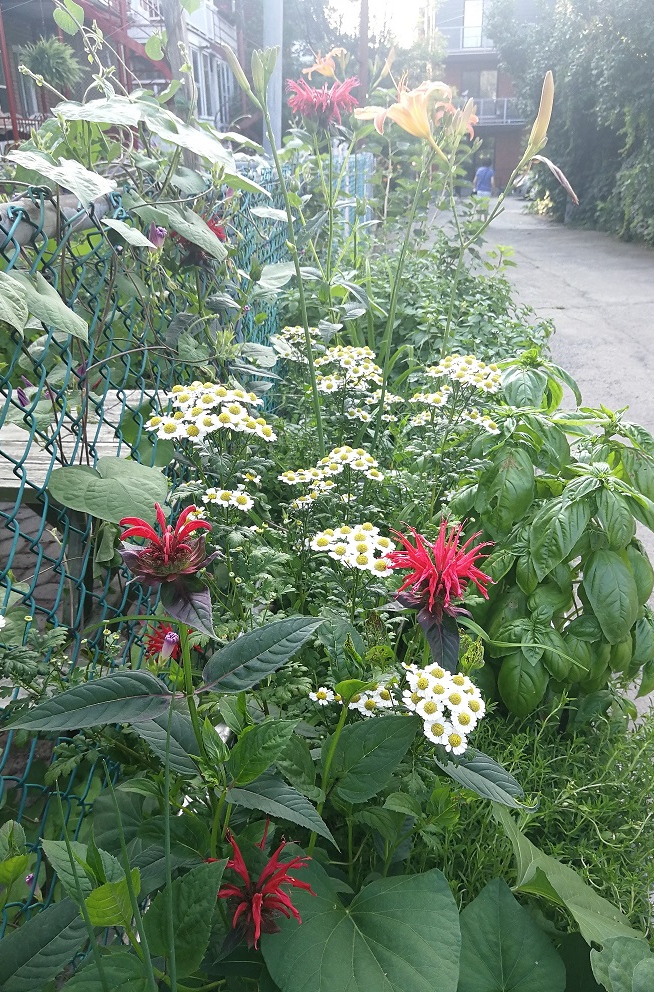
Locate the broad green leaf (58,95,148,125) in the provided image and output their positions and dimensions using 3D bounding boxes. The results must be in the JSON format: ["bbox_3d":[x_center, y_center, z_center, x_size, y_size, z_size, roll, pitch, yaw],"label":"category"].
[{"bbox_3d":[-0.257,-0.440,0.882,0.097,0.020,0.058,-1,48,-18],"label":"broad green leaf"}]

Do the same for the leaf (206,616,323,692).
[{"bbox_3d":[-0.055,0.134,0.655,0.121,0.020,0.045,-27,33,-24],"label":"leaf"}]

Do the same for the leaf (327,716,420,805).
[{"bbox_3d":[0.038,0.198,0.604,0.089,0.015,0.058,-33,61,-17],"label":"leaf"}]

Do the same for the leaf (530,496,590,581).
[{"bbox_3d":[0.249,0.046,0.830,0.052,0.022,0.106,28,78,24],"label":"leaf"}]

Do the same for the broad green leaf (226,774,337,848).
[{"bbox_3d":[-0.038,0.257,0.635,0.104,0.020,0.045,21,29,17],"label":"broad green leaf"}]

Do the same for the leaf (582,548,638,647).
[{"bbox_3d":[0.299,0.107,0.820,0.049,0.102,0.020,-10,-5,20],"label":"leaf"}]

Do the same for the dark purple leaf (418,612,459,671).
[{"bbox_3d":[0.090,0.115,0.600,0.026,0.054,0.012,-15,-1,9],"label":"dark purple leaf"}]

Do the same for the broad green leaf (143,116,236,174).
[{"bbox_3d":[-0.163,-0.432,0.945,0.137,0.025,0.068,39,44,18],"label":"broad green leaf"}]

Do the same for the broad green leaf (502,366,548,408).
[{"bbox_3d":[0.245,-0.135,0.960,0.055,0.025,0.078,3,50,9],"label":"broad green leaf"}]

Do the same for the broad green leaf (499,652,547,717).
[{"bbox_3d":[0.207,0.198,0.820,0.050,0.077,0.020,2,-4,15],"label":"broad green leaf"}]

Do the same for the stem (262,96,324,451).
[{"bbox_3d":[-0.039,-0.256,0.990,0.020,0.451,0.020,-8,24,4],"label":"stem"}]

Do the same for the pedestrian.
[{"bbox_3d":[4.464,-8.715,22.000,0.520,1.680,0.320,3,24,10],"label":"pedestrian"}]

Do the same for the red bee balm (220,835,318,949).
[{"bbox_3d":[-0.049,0.316,0.620,0.080,0.060,0.080,-1,24,0],"label":"red bee balm"}]

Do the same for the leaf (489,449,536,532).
[{"bbox_3d":[0.205,-0.007,0.860,0.052,0.101,0.022,18,-17,3],"label":"leaf"}]

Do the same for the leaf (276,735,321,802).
[{"bbox_3d":[-0.018,0.211,0.601,0.029,0.018,0.055,-24,67,-13],"label":"leaf"}]

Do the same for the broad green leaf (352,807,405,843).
[{"bbox_3d":[0.041,0.268,0.630,0.043,0.015,0.024,25,70,13],"label":"broad green leaf"}]

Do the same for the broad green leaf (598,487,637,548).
[{"bbox_3d":[0.309,0.025,0.825,0.038,0.020,0.072,-2,65,-7],"label":"broad green leaf"}]

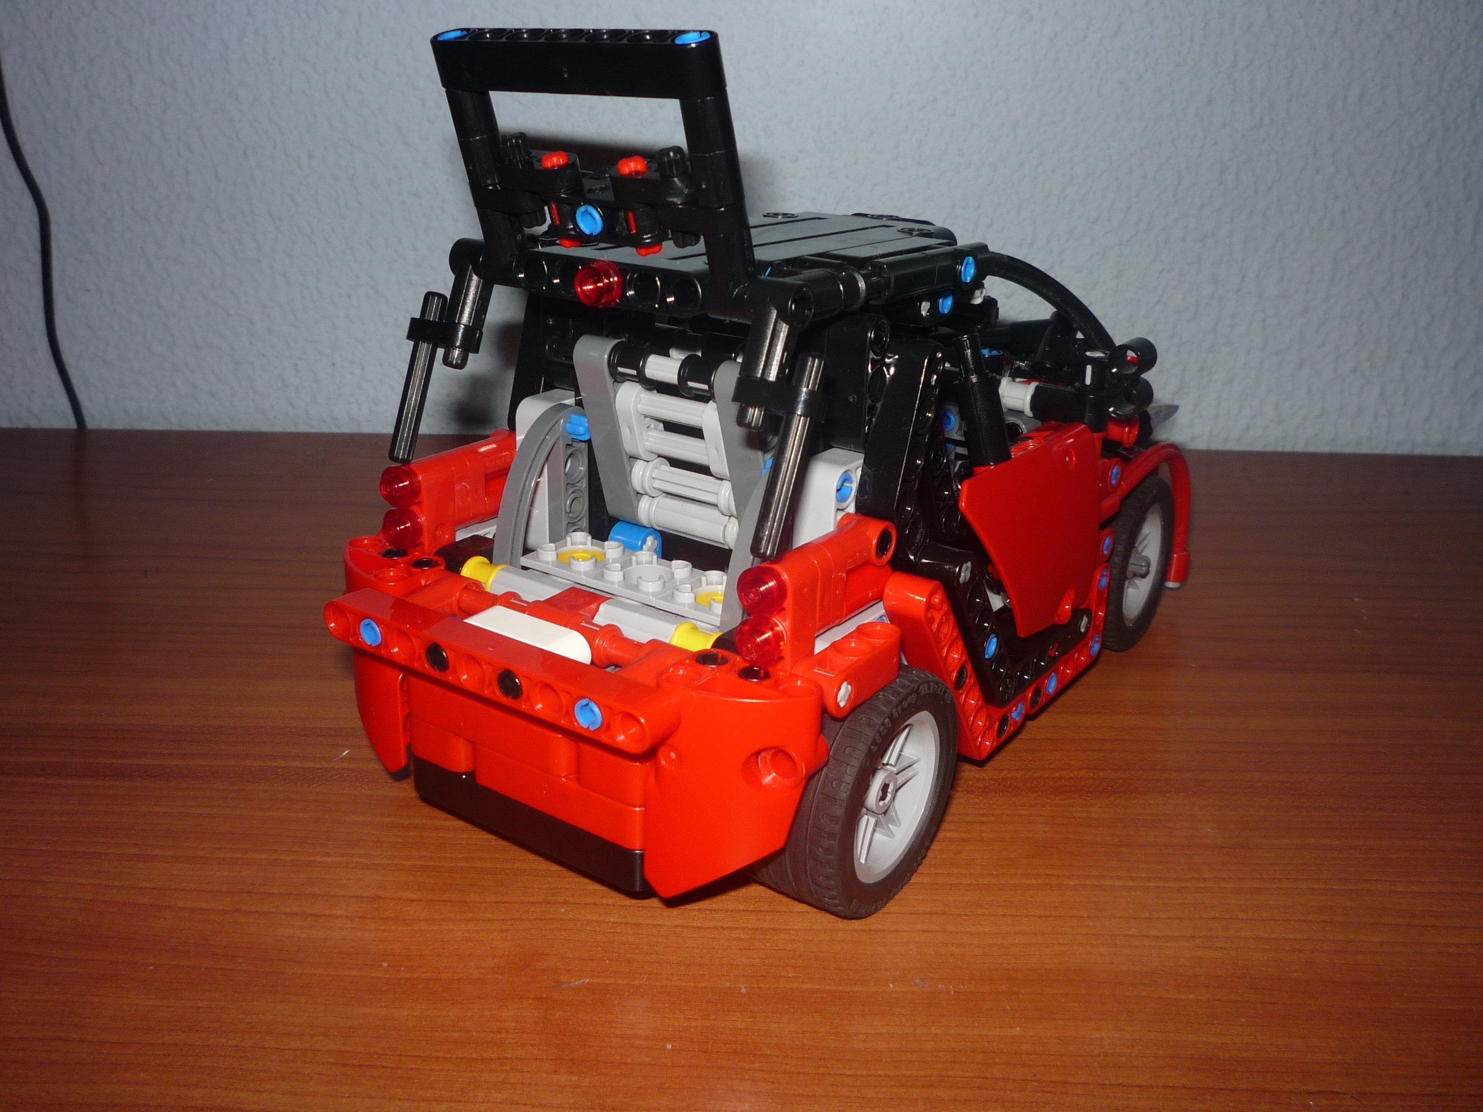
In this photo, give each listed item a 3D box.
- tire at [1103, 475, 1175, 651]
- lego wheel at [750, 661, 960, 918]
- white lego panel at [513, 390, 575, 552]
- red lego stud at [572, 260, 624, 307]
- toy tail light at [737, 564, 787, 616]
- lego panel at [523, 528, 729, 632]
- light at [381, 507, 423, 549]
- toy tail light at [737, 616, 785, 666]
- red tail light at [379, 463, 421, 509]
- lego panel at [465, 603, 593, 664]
[{"bbox_3d":[0.088,0.000,0.336,0.022,0.043,0.043,15,25,31],"label":"tire"},{"bbox_3d":[0.018,0.038,0.236,0.022,0.043,0.043,15,25,31],"label":"lego wheel"},{"bbox_3d":[-0.037,-0.017,0.276,0.008,0.032,0.016,15,25,31],"label":"white lego panel"},{"bbox_3d":[-0.023,-0.045,0.224,0.008,0.008,0.005,15,25,31],"label":"red lego stud"},{"bbox_3d":[0.003,0.006,0.209,0.008,0.008,0.005,15,25,31],"label":"toy tail light"},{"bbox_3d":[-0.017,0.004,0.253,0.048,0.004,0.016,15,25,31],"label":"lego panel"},{"bbox_3d":[-0.063,-0.005,0.253,0.008,0.008,0.005,15,25,31],"label":"light"},{"bbox_3d":[0.003,0.013,0.212,0.008,0.008,0.005,15,25,31],"label":"toy tail light"},{"bbox_3d":[-0.063,-0.012,0.250,0.008,0.008,0.005,15,25,31],"label":"red tail light"},{"bbox_3d":[-0.036,0.015,0.228,0.024,0.008,0.008,15,25,31],"label":"lego panel"}]

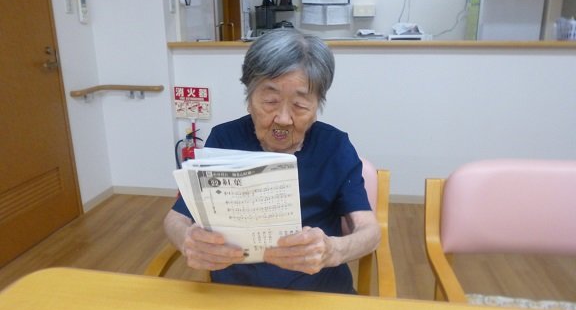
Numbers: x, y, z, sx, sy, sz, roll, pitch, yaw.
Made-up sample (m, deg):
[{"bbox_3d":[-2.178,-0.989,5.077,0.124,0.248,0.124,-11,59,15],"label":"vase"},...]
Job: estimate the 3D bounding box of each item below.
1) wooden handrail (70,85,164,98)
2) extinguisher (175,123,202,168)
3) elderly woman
[{"bbox_3d":[-1.035,-0.393,2.563,0.460,0.038,0.388,1,15,6],"label":"wooden handrail"},{"bbox_3d":[-0.639,0.074,2.740,0.184,0.520,0.140,1,15,6],"label":"extinguisher"},{"bbox_3d":[-0.032,0.306,0.832,0.440,1.090,0.570,1,15,6],"label":"elderly woman"}]

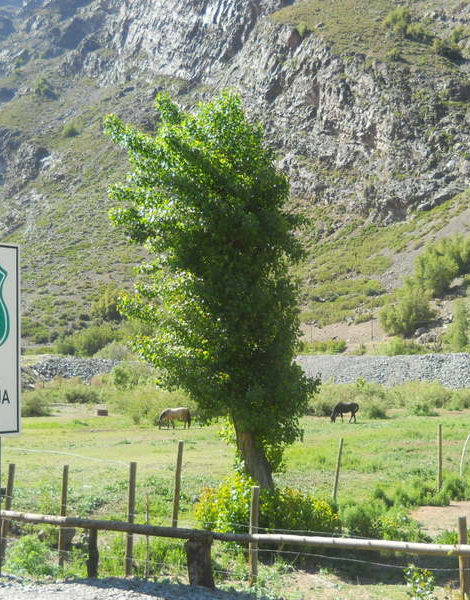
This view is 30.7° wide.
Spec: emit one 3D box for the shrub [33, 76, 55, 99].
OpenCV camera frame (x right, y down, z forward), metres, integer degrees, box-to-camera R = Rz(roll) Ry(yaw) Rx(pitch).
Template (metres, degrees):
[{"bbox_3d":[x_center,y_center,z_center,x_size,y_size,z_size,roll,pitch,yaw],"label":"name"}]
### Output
[{"bbox_3d":[-82.429,-91.948,370.000,9.234,9.329,7.849,0,-4,0],"label":"shrub"}]

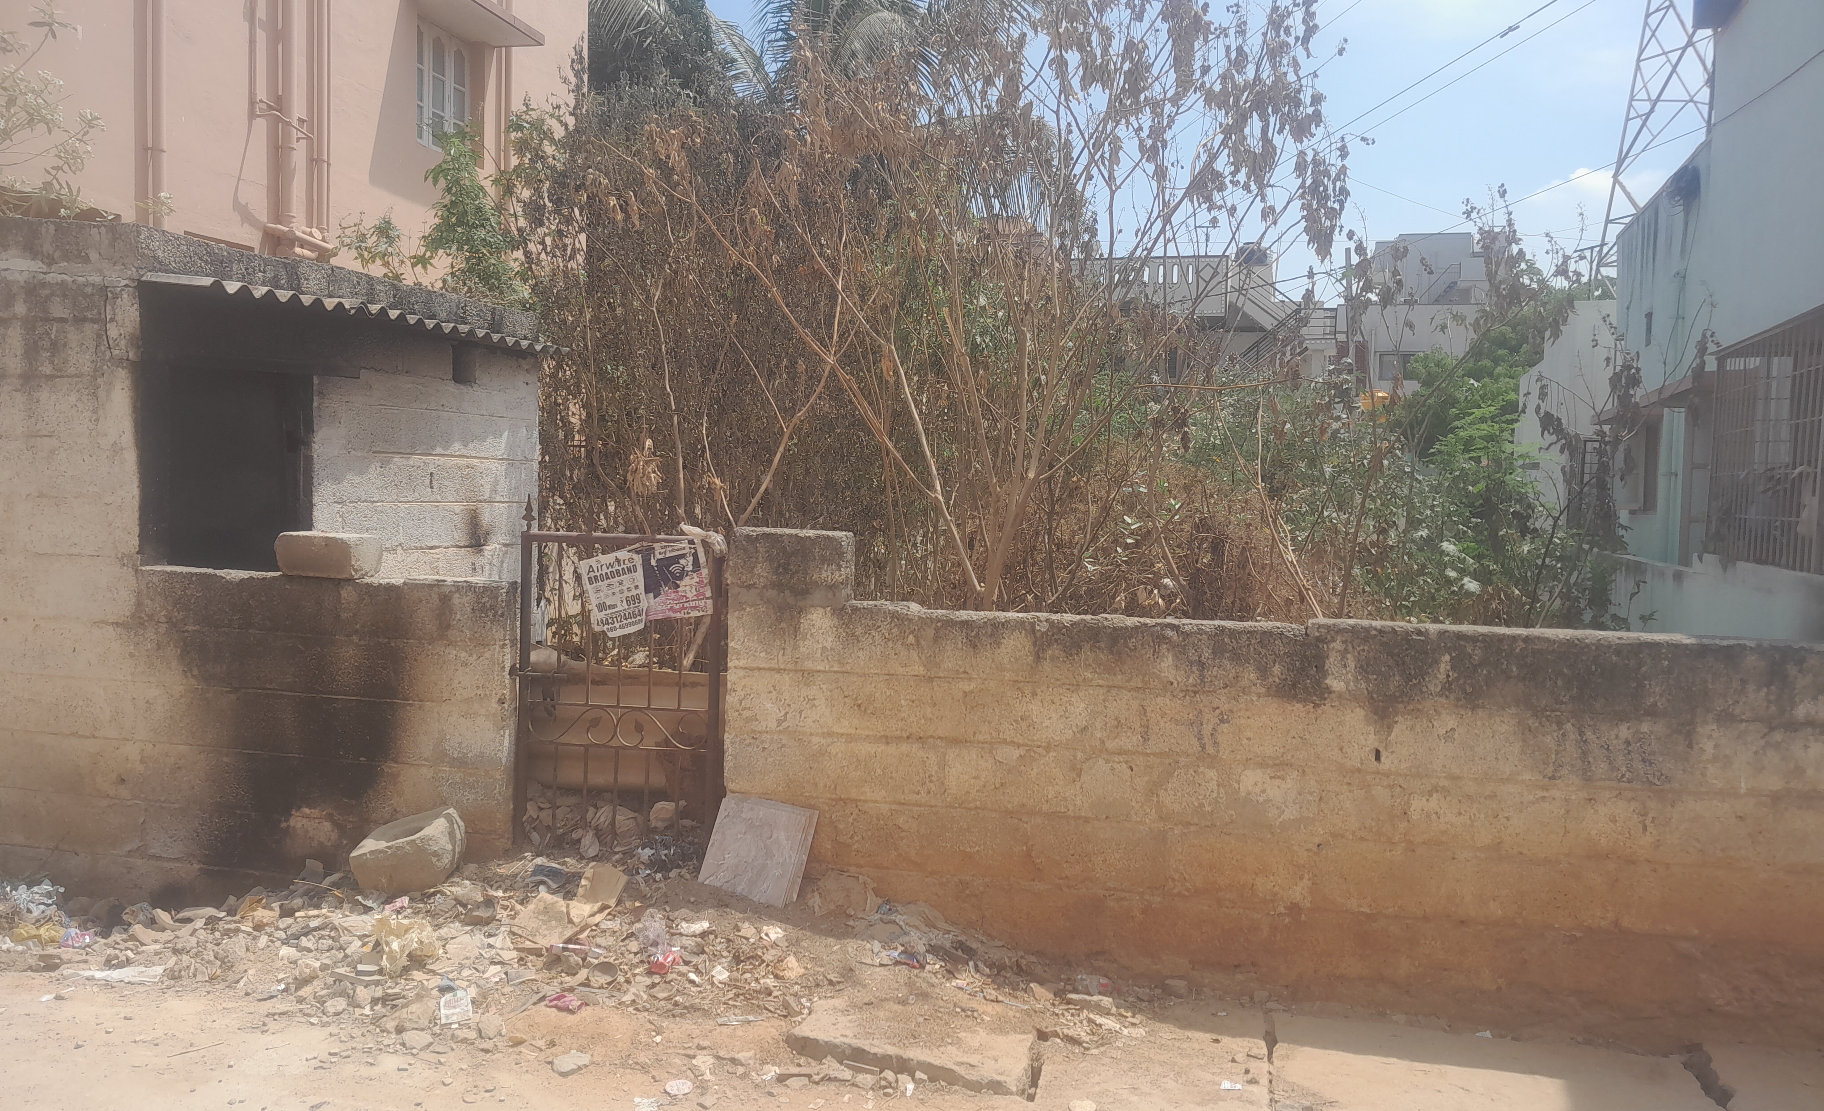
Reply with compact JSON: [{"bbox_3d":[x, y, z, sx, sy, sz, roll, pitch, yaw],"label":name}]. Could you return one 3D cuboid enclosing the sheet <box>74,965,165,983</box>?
[{"bbox_3d":[-2.562,1.353,4.596,0.280,0.030,0.140,0,0,4],"label":"sheet"}]

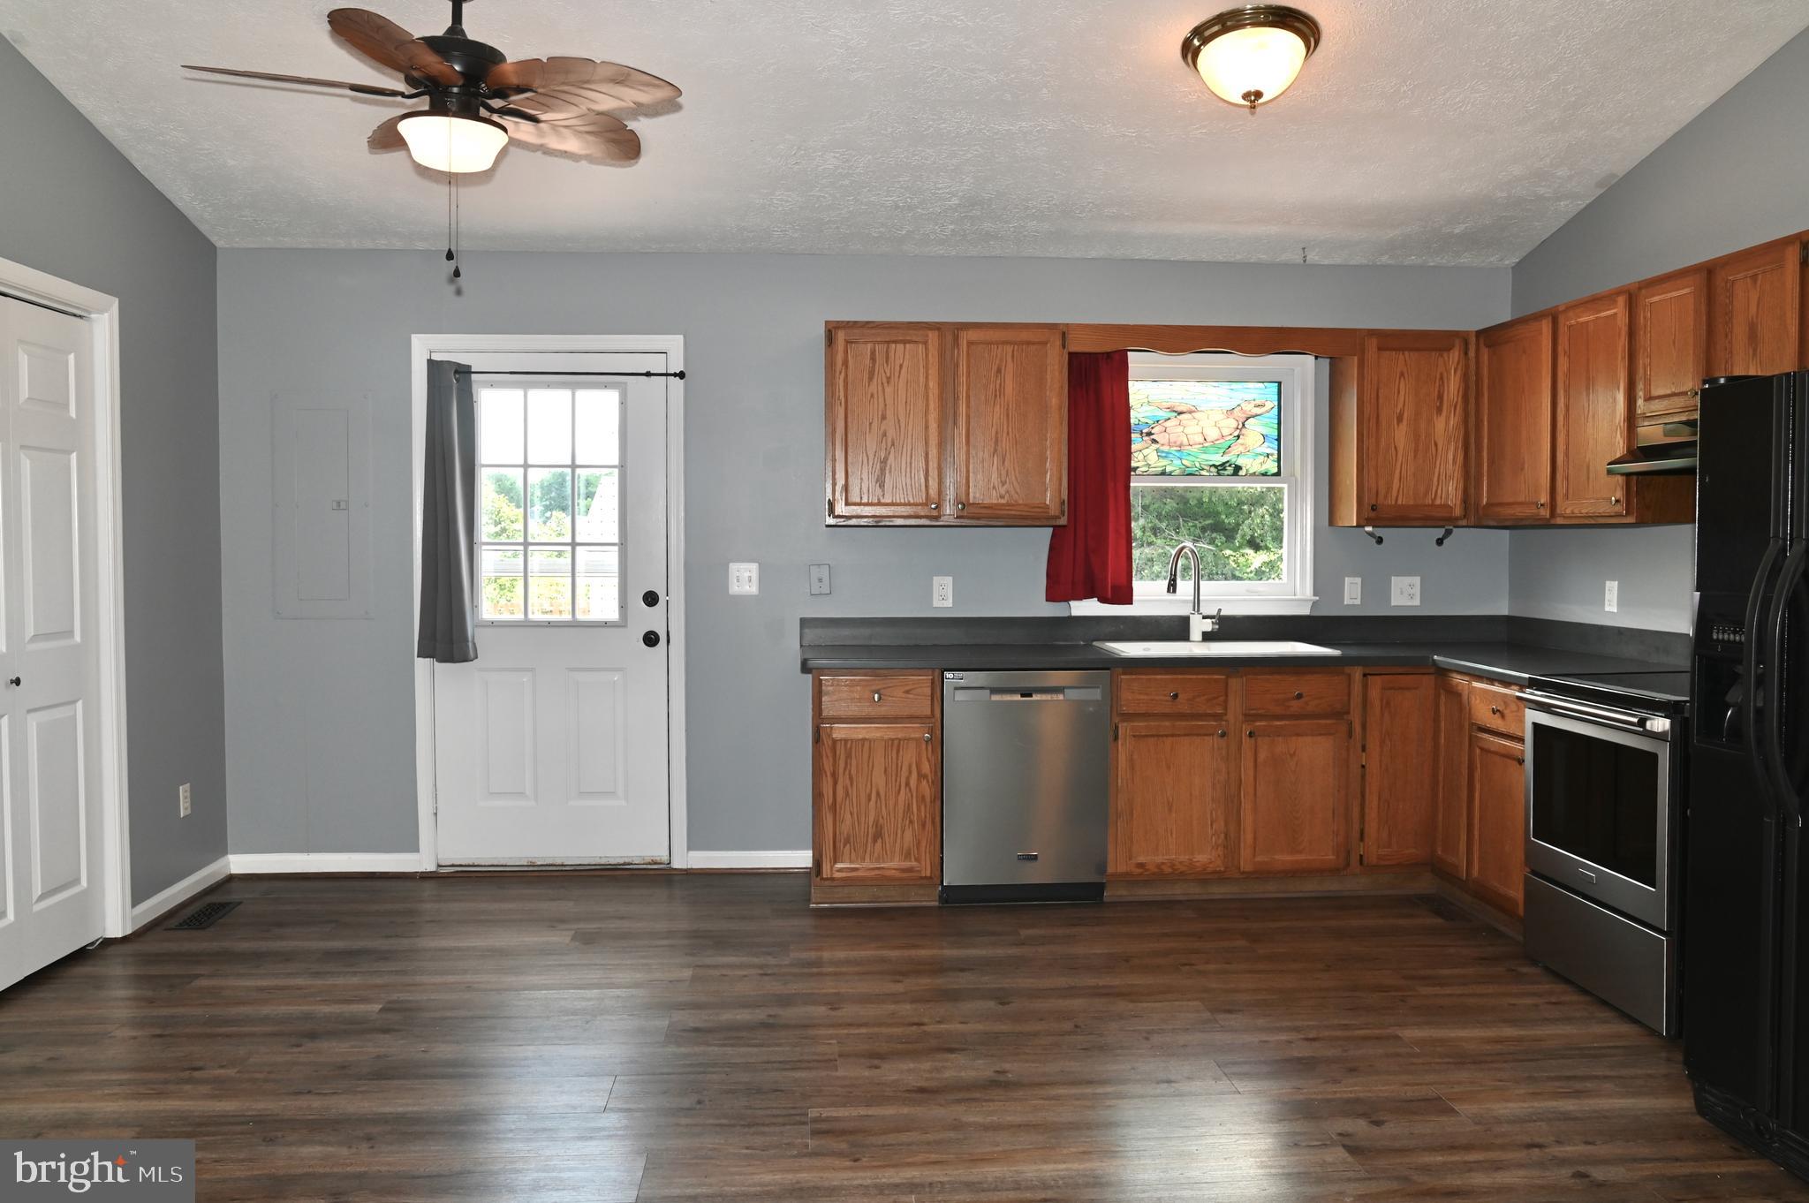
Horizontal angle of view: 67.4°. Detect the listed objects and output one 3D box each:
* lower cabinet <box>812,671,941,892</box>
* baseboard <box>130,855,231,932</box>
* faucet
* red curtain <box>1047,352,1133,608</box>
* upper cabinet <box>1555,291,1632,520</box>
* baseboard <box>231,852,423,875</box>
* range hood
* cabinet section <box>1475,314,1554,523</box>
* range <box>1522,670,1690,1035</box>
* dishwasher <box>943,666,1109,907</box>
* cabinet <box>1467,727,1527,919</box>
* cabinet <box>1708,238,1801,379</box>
[{"bbox_3d":[-0.115,0.653,5.194,0.469,0.835,0.631,0,3,-4],"label":"lower cabinet"},{"bbox_3d":[-2.612,1.055,4.919,0.017,0.079,0.800,0,2,-5],"label":"baseboard"},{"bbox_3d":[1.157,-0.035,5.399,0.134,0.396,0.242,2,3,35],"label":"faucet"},{"bbox_3d":[0.739,-0.502,5.413,0.345,1.025,0.090,0,2,-5],"label":"red curtain"},{"bbox_3d":[2.444,-0.637,4.539,0.334,0.746,0.455,0,3,-4],"label":"upper cabinet"},{"bbox_3d":[-2.292,1.051,5.375,0.741,0.084,0.015,0,3,-4],"label":"baseboard"},{"bbox_3d":[2.459,-0.466,3.966,0.425,0.155,0.750,0,2,-5],"label":"range hood"},{"bbox_3d":[2.370,-0.653,4.979,0.310,0.745,0.535,0,2,-5],"label":"cabinet section"},{"bbox_3d":[2.310,0.704,3.996,0.664,0.910,0.755,0,3,-4],"label":"range"},{"bbox_3d":[0.426,0.670,5.223,0.604,0.865,0.611,0,3,-4],"label":"dishwasher"},{"bbox_3d":[2.301,0.733,4.622,0.600,0.563,0.430,0,2,-5],"label":"cabinet"},{"bbox_3d":[2.520,-0.764,3.798,0.320,0.420,0.370,0,2,-5],"label":"cabinet"}]

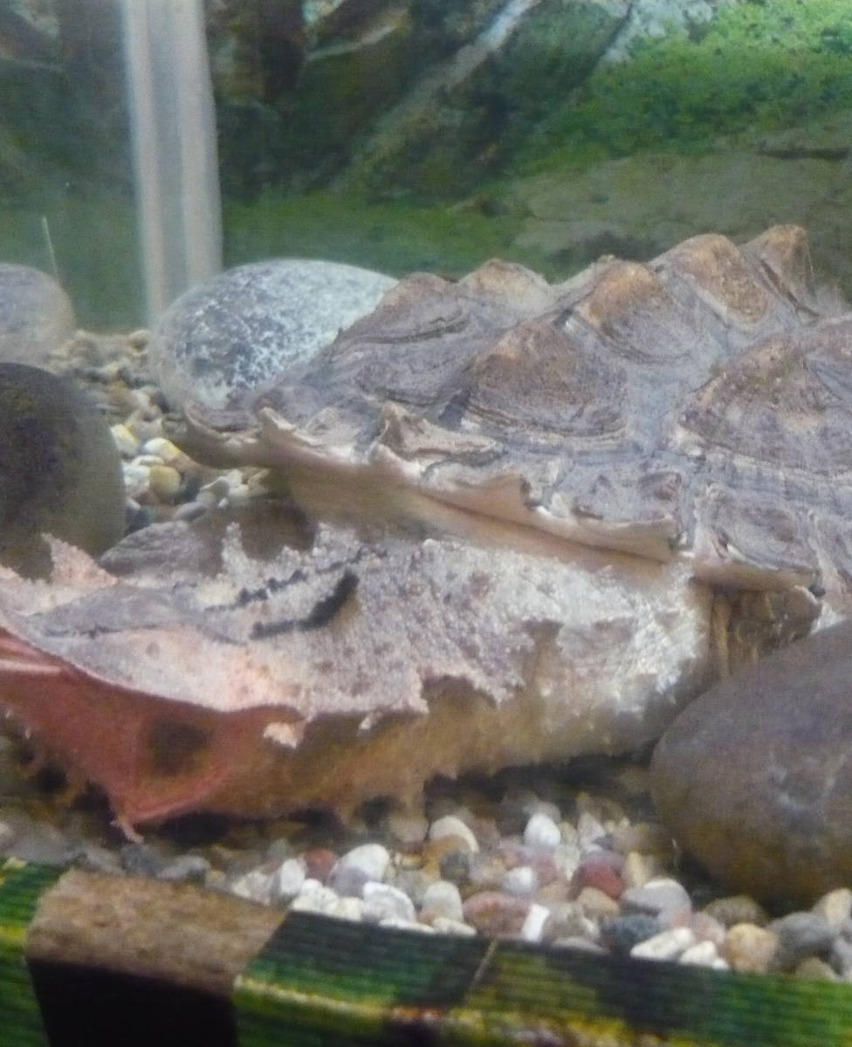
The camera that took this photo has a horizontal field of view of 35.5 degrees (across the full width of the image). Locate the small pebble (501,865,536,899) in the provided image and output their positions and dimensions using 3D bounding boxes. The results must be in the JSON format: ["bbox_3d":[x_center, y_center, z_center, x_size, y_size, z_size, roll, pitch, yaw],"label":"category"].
[{"bbox_3d":[0.030,0.116,0.429,0.012,0.012,0.011,3,19,5],"label":"small pebble"}]

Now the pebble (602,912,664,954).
[{"bbox_3d":[0.062,0.125,0.403,0.018,0.013,0.015,4,19,10],"label":"pebble"}]

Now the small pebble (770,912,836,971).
[{"bbox_3d":[0.114,0.126,0.401,0.020,0.017,0.018,7,20,18],"label":"small pebble"}]

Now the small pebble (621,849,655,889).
[{"bbox_3d":[0.072,0.117,0.449,0.012,0.013,0.011,0,22,0],"label":"small pebble"}]

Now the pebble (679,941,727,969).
[{"bbox_3d":[0.082,0.128,0.394,0.014,0.010,0.011,6,20,13],"label":"pebble"}]

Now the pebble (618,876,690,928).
[{"bbox_3d":[0.087,0.143,0.503,0.027,0.018,0.019,5,20,11],"label":"pebble"}]

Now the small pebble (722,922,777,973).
[{"bbox_3d":[0.097,0.127,0.398,0.017,0.016,0.015,6,20,15],"label":"small pebble"}]

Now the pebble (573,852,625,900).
[{"bbox_3d":[0.058,0.118,0.447,0.018,0.013,0.015,0,22,0],"label":"pebble"}]

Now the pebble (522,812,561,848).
[{"bbox_3d":[0.048,0.127,0.547,0.016,0.014,0.015,3,20,6],"label":"pebble"}]

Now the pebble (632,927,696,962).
[{"bbox_3d":[0.074,0.131,0.414,0.021,0.010,0.011,-8,23,-18],"label":"pebble"}]

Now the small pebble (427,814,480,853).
[{"bbox_3d":[0.009,0.110,0.468,0.018,0.014,0.015,0,22,0],"label":"small pebble"}]

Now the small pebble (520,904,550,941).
[{"bbox_3d":[0.040,0.147,0.489,0.010,0.014,0.014,3,20,6],"label":"small pebble"}]

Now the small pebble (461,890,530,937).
[{"bbox_3d":[0.027,0.146,0.493,0.026,0.017,0.019,3,20,4],"label":"small pebble"}]

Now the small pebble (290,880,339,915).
[{"bbox_3d":[-0.036,0.123,0.436,0.016,0.010,0.012,0,22,0],"label":"small pebble"}]

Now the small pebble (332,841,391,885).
[{"bbox_3d":[-0.025,0.134,0.521,0.022,0.017,0.018,0,20,-3],"label":"small pebble"}]

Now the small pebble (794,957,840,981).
[{"bbox_3d":[0.114,0.131,0.388,0.014,0.009,0.011,8,20,19],"label":"small pebble"}]

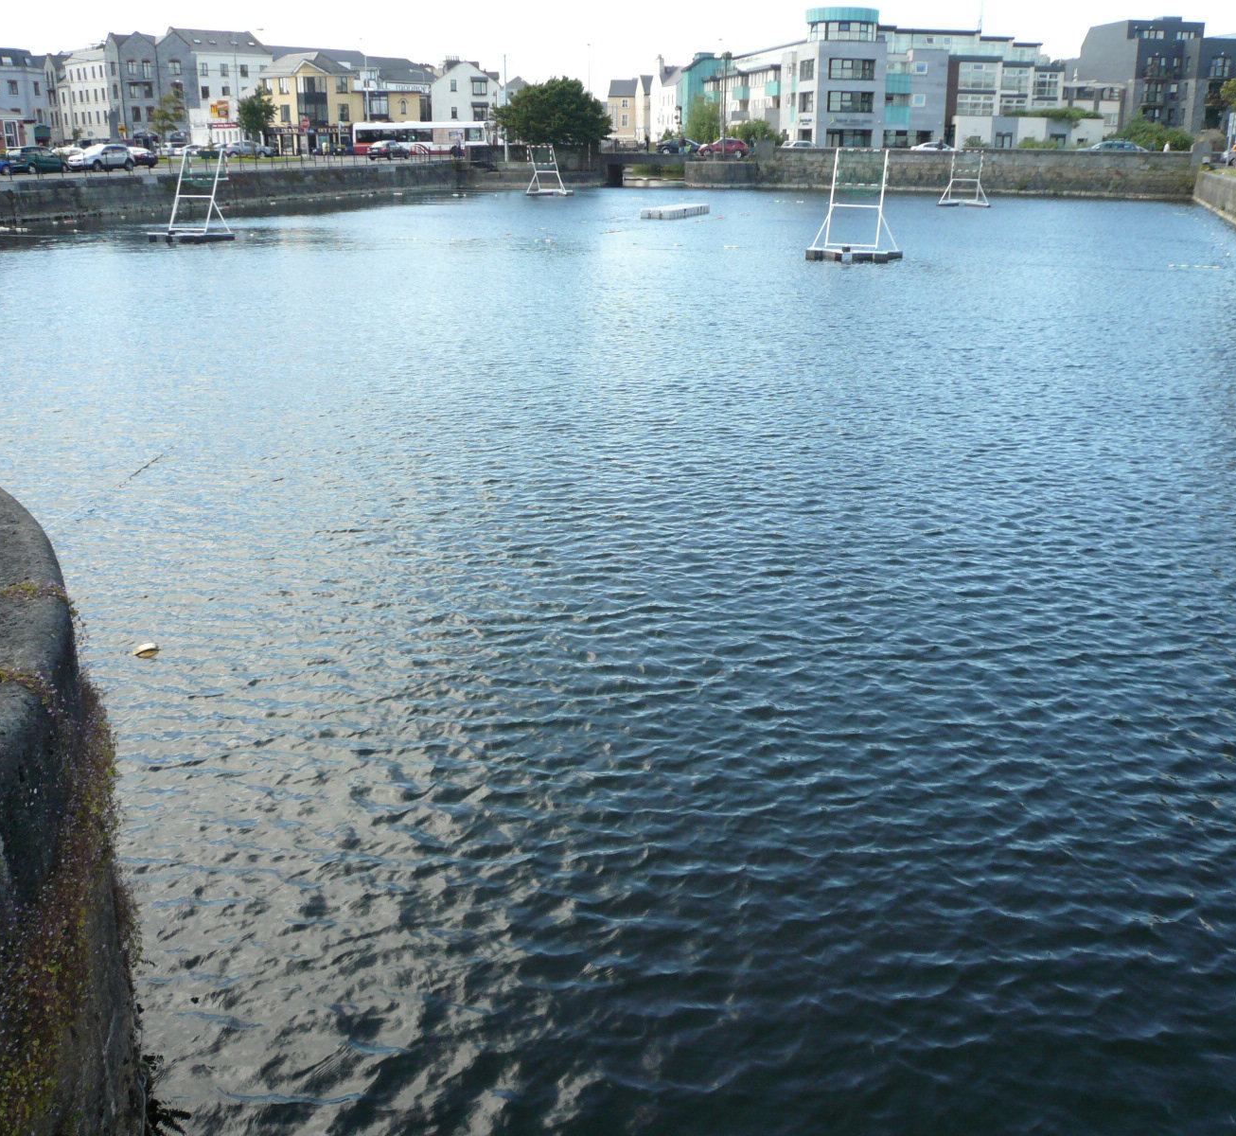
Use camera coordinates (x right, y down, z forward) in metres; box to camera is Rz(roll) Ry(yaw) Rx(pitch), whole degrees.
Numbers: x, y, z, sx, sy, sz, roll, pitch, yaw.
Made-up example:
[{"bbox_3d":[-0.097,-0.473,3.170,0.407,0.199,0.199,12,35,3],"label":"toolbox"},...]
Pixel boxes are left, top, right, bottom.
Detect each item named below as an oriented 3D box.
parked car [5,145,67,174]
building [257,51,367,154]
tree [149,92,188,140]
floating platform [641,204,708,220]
[{"bbox_3d":[-36.024,-25.378,76.174,1.740,1.580,4.200,7,20,20],"label":"parked car"},{"bbox_3d":[-33.117,-50.356,133.059,11.500,11.000,10.500,-5,20,-14],"label":"building"},{"bbox_3d":[-42.441,-41.769,115.583,3.700,6.200,3.600,-7,20,-19],"label":"tree"},{"bbox_3d":[2.771,-16.656,57.305,1.500,0.400,6.000,7,20,20],"label":"floating platform"}]

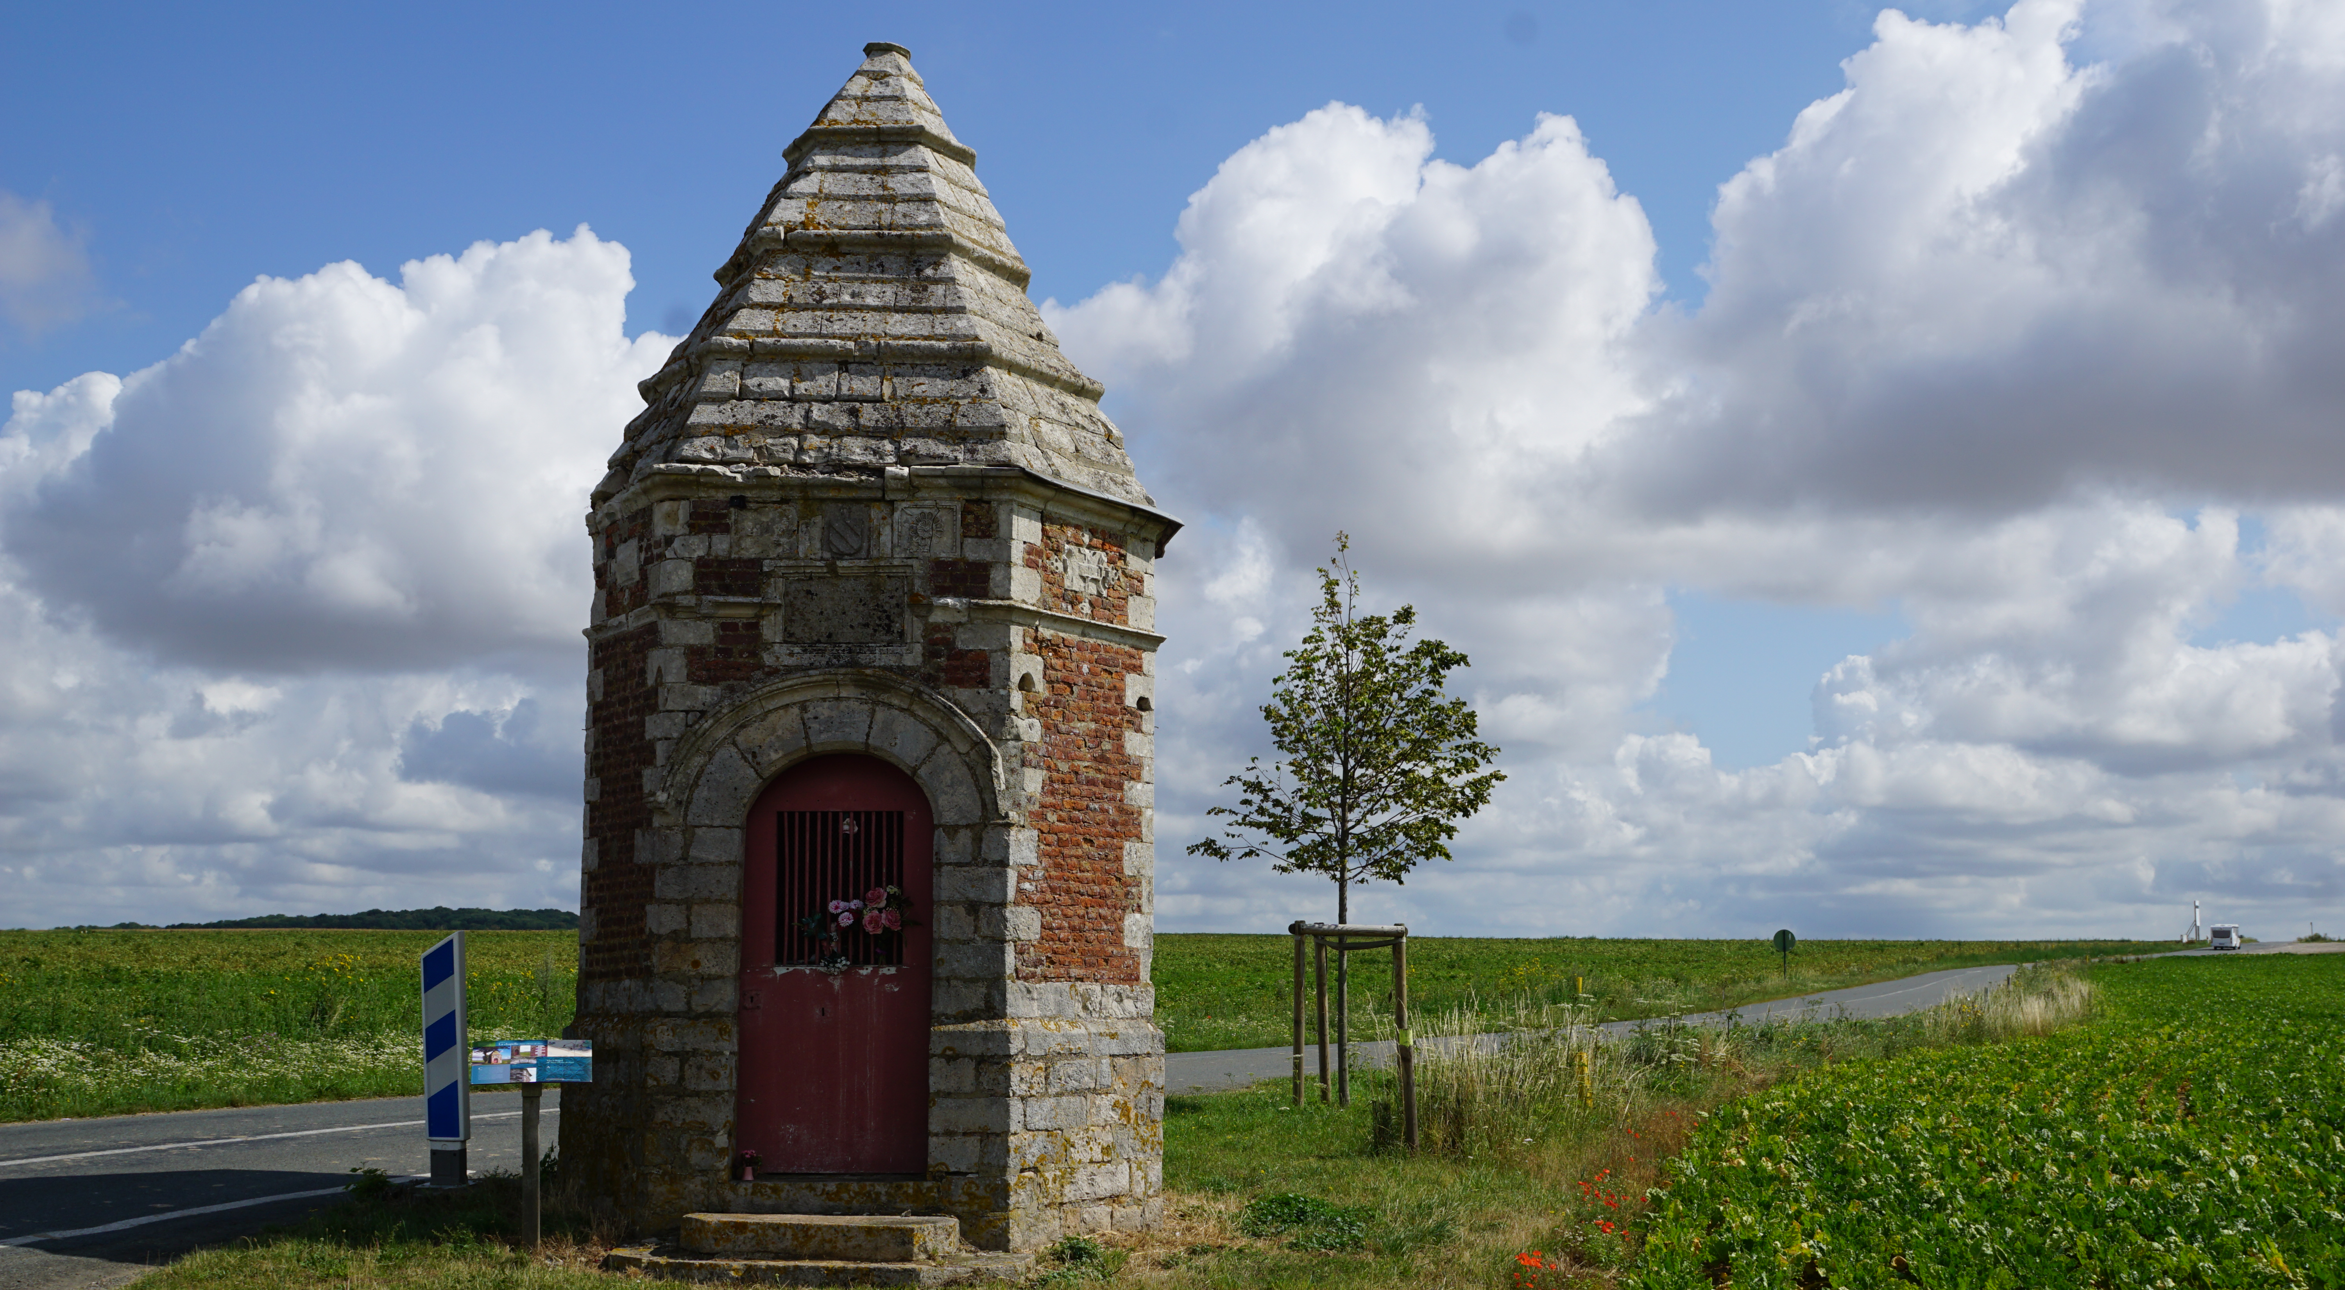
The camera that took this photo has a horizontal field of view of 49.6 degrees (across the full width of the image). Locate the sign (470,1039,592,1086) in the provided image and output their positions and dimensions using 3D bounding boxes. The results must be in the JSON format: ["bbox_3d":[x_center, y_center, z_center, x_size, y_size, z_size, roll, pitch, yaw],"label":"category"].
[{"bbox_3d":[-3.227,2.106,12.803,0.620,0.030,0.330,2,35,-14],"label":"sign"}]

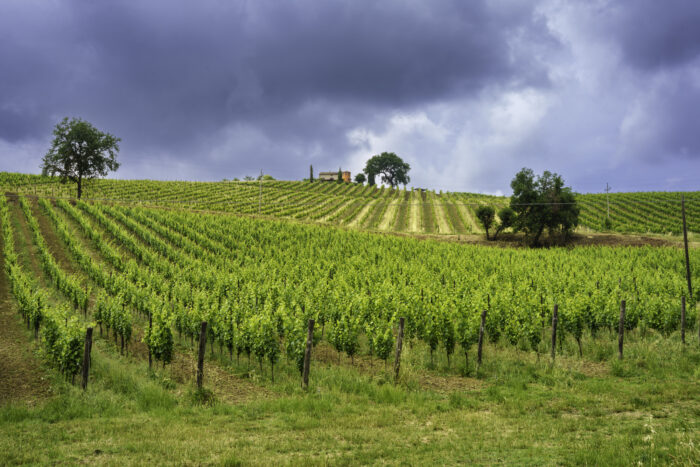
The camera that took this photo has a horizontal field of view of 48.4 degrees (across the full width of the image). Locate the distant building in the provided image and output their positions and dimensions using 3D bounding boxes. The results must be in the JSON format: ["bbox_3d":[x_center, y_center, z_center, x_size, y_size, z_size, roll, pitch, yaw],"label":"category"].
[{"bbox_3d":[-6.020,-22.380,312.000,11.000,5.000,7.000,-1,-2,22],"label":"distant building"}]

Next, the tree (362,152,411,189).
[{"bbox_3d":[14.170,-24.340,302.000,18.400,14.200,17.000,0,-2,0],"label":"tree"}]

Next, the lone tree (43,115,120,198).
[{"bbox_3d":[-43.310,-12.130,125.000,12.800,13.300,12.200,0,-2,0],"label":"lone tree"}]

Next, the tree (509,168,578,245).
[{"bbox_3d":[28.610,-3.770,115.000,10.300,11.700,9.600,0,-2,0],"label":"tree"}]

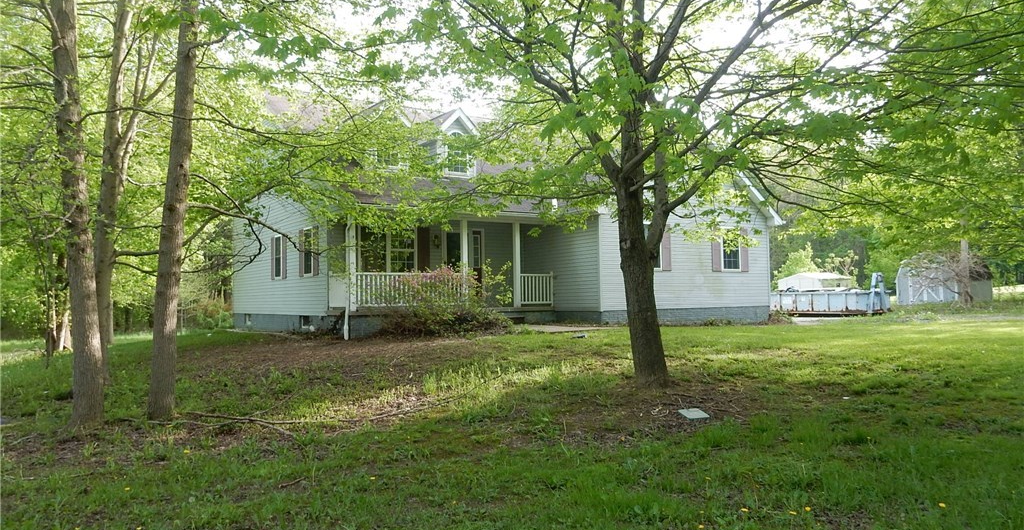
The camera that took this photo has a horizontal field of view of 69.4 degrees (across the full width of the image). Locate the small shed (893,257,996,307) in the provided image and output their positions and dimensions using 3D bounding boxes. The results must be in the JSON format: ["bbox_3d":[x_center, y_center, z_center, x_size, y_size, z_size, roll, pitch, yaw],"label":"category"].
[{"bbox_3d":[23.260,0.757,39.901,3.696,2.787,3.164,1,-3,-34],"label":"small shed"}]

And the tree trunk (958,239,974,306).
[{"bbox_3d":[21.941,0.340,35.775,0.460,3.331,0.460,1,-3,-34],"label":"tree trunk"}]

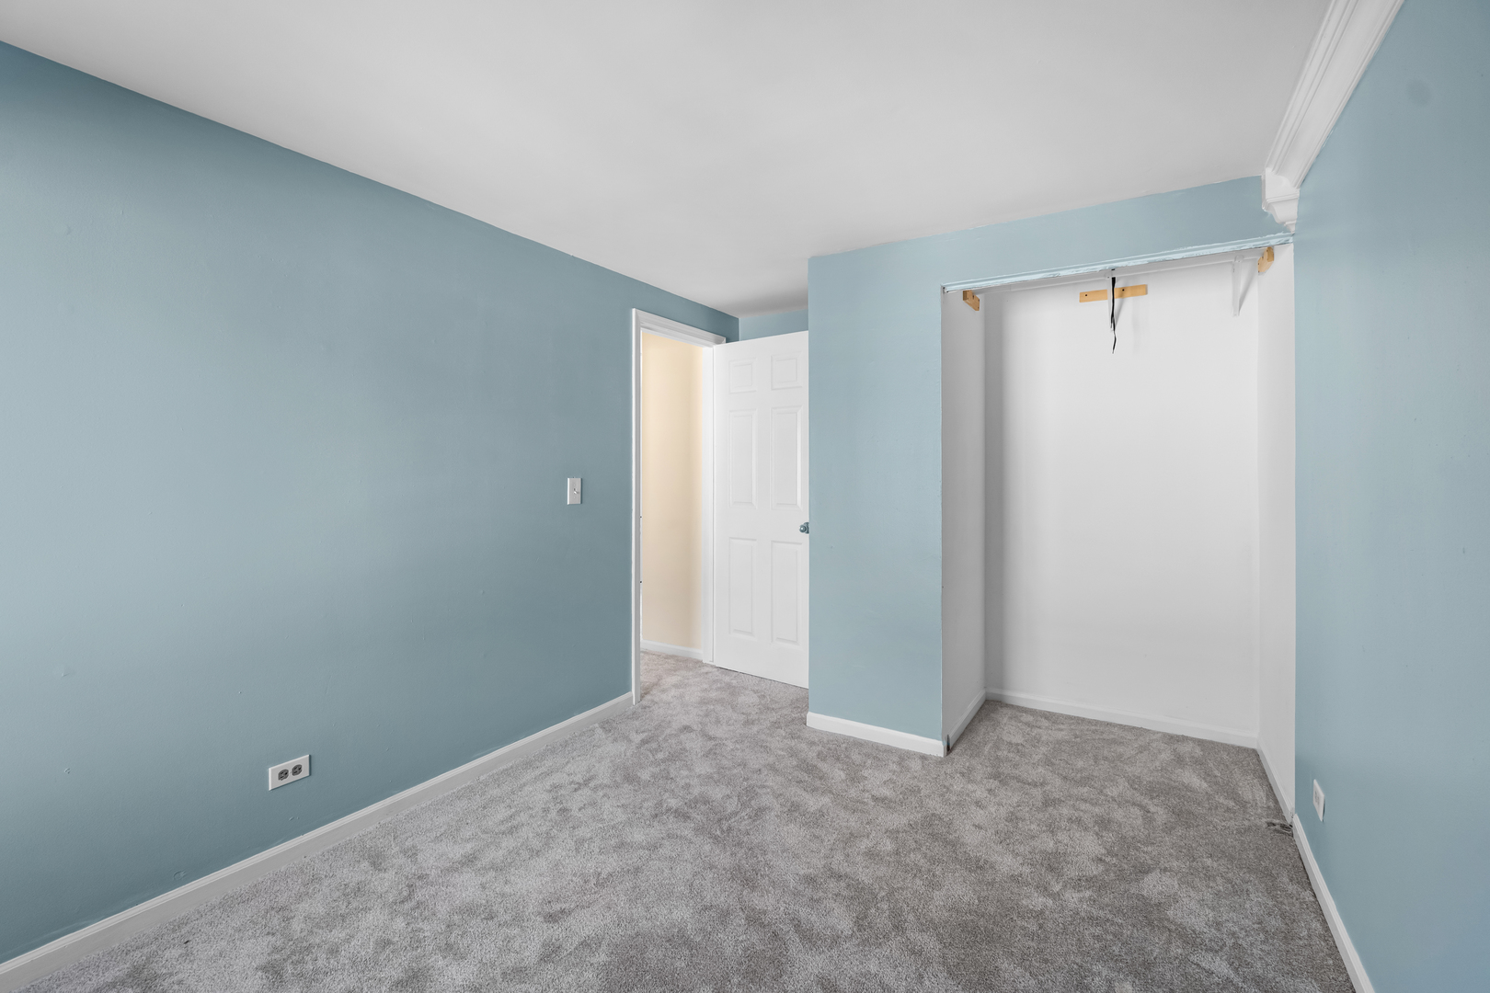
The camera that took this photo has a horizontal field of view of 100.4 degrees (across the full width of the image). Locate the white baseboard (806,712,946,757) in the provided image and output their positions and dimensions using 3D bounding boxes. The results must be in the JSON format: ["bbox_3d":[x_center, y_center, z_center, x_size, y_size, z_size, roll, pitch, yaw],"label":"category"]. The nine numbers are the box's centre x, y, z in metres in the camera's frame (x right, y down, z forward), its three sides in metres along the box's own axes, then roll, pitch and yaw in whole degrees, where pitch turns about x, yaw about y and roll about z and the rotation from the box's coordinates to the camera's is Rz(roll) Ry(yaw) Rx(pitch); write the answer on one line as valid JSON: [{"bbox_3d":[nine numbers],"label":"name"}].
[{"bbox_3d":[0.592,1.096,2.880,0.654,0.073,0.016,1,2,32],"label":"white baseboard"}]

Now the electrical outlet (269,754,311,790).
[{"bbox_3d":[-1.457,0.884,1.987,0.010,0.070,0.114,1,2,32],"label":"electrical outlet"}]

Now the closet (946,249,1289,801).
[{"bbox_3d":[1.578,0.121,2.742,1.170,2.037,0.844,1,2,32],"label":"closet"}]

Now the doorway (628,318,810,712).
[{"bbox_3d":[-0.071,0.048,3.485,0.765,2.114,0.855,1,2,32],"label":"doorway"}]

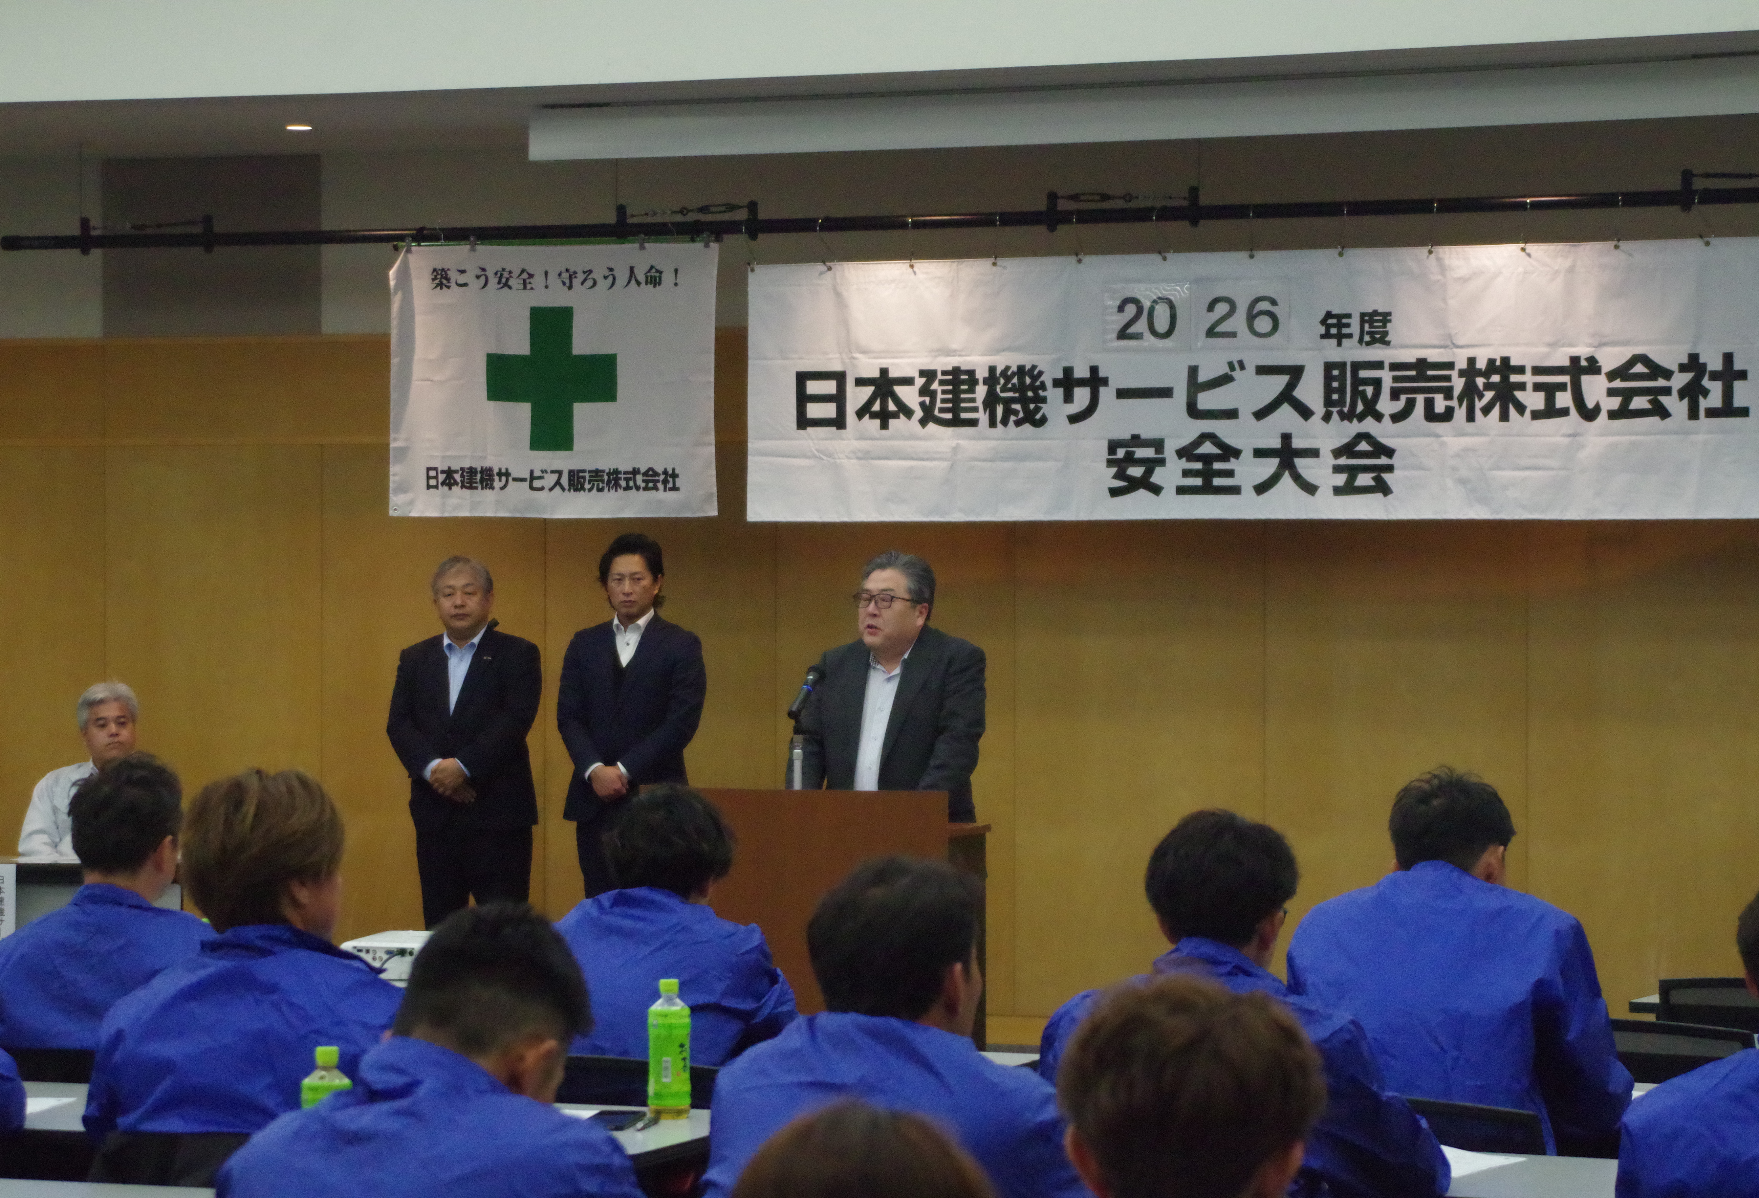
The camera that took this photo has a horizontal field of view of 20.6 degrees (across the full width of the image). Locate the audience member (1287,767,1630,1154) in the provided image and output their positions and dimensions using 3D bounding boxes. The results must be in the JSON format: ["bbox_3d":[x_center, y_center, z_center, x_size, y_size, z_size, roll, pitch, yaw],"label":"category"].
[{"bbox_3d":[1.017,0.941,8.235,0.570,1.300,0.750,0,0,23],"label":"audience member"}]

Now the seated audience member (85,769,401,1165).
[{"bbox_3d":[-0.915,0.935,7.764,0.520,1.310,0.750,0,0,23],"label":"seated audience member"}]

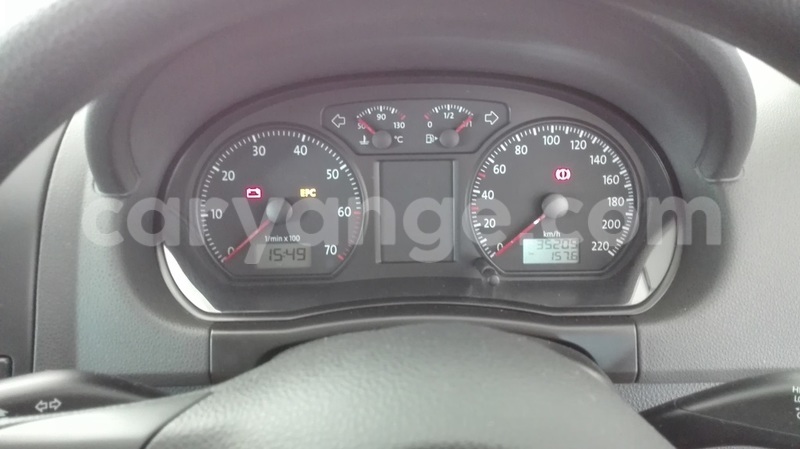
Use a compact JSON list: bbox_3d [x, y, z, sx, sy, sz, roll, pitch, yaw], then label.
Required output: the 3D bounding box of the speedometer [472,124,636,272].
[{"bbox_3d":[0.090,-0.016,0.332,0.098,0.087,0.018,-1,4,1],"label":"speedometer"}]

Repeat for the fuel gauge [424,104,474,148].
[{"bbox_3d":[0.030,-0.060,0.347,0.030,0.027,0.010,-1,1,1],"label":"fuel gauge"}]

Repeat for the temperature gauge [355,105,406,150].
[{"bbox_3d":[-0.012,-0.059,0.347,0.031,0.026,0.010,-1,1,1],"label":"temperature gauge"}]

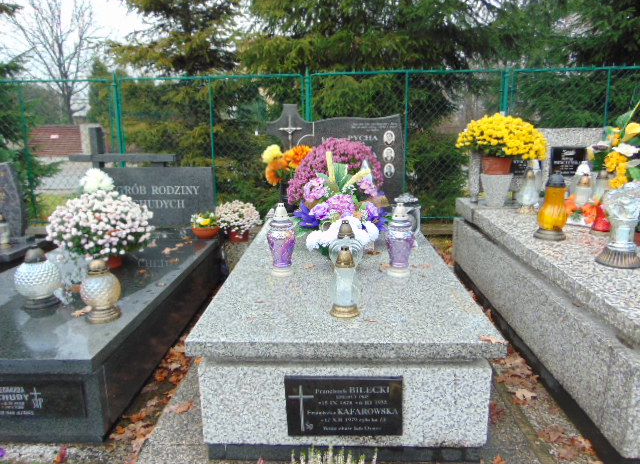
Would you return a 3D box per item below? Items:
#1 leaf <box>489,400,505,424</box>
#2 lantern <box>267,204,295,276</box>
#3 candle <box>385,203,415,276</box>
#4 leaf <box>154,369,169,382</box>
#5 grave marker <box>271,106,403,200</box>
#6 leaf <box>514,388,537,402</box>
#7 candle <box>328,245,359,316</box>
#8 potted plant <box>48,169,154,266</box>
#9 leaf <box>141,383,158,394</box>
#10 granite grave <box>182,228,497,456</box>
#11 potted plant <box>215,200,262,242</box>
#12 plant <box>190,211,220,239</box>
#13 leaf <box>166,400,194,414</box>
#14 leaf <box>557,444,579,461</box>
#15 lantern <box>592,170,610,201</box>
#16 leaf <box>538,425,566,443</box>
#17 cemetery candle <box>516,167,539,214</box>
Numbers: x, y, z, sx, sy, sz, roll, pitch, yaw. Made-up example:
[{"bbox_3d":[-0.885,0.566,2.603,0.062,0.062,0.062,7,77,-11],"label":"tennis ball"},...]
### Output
[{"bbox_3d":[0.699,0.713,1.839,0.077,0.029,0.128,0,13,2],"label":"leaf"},{"bbox_3d":[-0.169,0.033,2.057,0.130,0.323,0.130,0,13,2],"label":"lantern"},{"bbox_3d":[0.351,0.032,2.034,0.125,0.319,0.125,0,13,2],"label":"candle"},{"bbox_3d":[-0.744,0.672,2.180,0.066,0.030,0.088,0,13,2],"label":"leaf"},{"bbox_3d":[0.119,-0.524,3.338,0.982,0.772,0.100,0,13,2],"label":"grave marker"},{"bbox_3d":[0.873,0.687,1.950,0.093,0.025,0.073,0,13,2],"label":"leaf"},{"bbox_3d":[0.093,0.174,1.685,0.113,0.250,0.113,0,13,2],"label":"candle"},{"bbox_3d":[-1.276,-0.080,2.681,0.598,0.545,0.580,0,13,2],"label":"potted plant"},{"bbox_3d":[-0.765,0.701,2.081,0.082,0.020,0.074,0,13,2],"label":"leaf"},{"bbox_3d":[0.112,0.348,2.445,1.002,0.478,1.962,0,13,2],"label":"granite grave"},{"bbox_3d":[-0.630,-0.091,3.583,0.371,0.309,0.371,0,13,2],"label":"potted plant"},{"bbox_3d":[-0.824,-0.057,3.324,0.218,0.198,0.218,0,13,2],"label":"plant"},{"bbox_3d":[-0.578,0.719,1.901,0.117,0.020,0.076,0,13,2],"label":"leaf"},{"bbox_3d":[0.872,0.767,1.615,0.073,0.020,0.064,0,13,2],"label":"leaf"},{"bbox_3d":[1.959,-0.276,3.183,0.149,0.296,0.149,0,13,2],"label":"lantern"},{"bbox_3d":[0.867,0.749,1.724,0.099,0.015,0.077,0,13,2],"label":"leaf"},{"bbox_3d":[1.287,-0.257,2.863,0.137,0.284,0.137,0,13,2],"label":"cemetery candle"}]

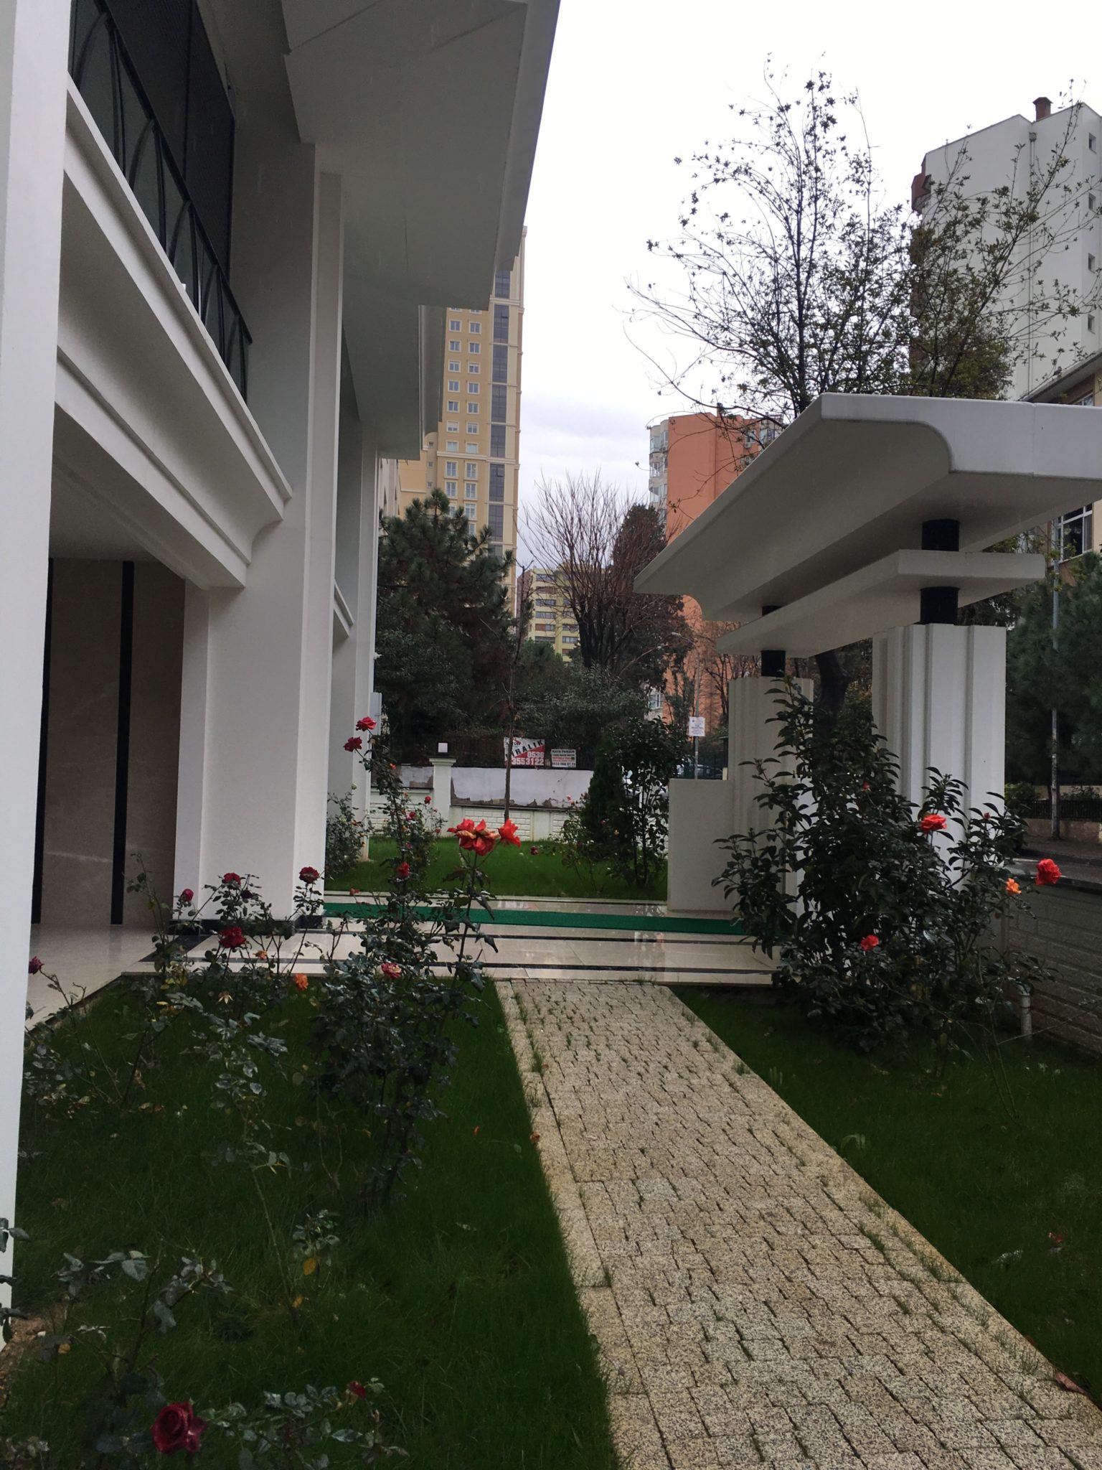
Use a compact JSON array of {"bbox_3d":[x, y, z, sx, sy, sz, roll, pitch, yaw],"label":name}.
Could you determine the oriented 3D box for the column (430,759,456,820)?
[{"bbox_3d":[-2.274,1.350,25.800,0.520,1.660,0.520,2,-2,-5],"label":"column"}]

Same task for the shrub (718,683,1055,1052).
[{"bbox_3d":[2.030,0.785,7.650,1.920,2.120,1.650,2,-2,-5],"label":"shrub"}]

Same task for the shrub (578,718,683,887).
[{"bbox_3d":[1.078,0.908,16.400,1.380,2.200,1.300,2,-2,-5],"label":"shrub"}]

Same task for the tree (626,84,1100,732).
[{"bbox_3d":[3.714,-2.870,15.000,5.400,10.000,5.100,2,-2,-5],"label":"tree"}]

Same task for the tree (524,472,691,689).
[{"bbox_3d":[1.628,-2.506,36.000,4.800,9.600,4.600,2,-2,-5],"label":"tree"}]

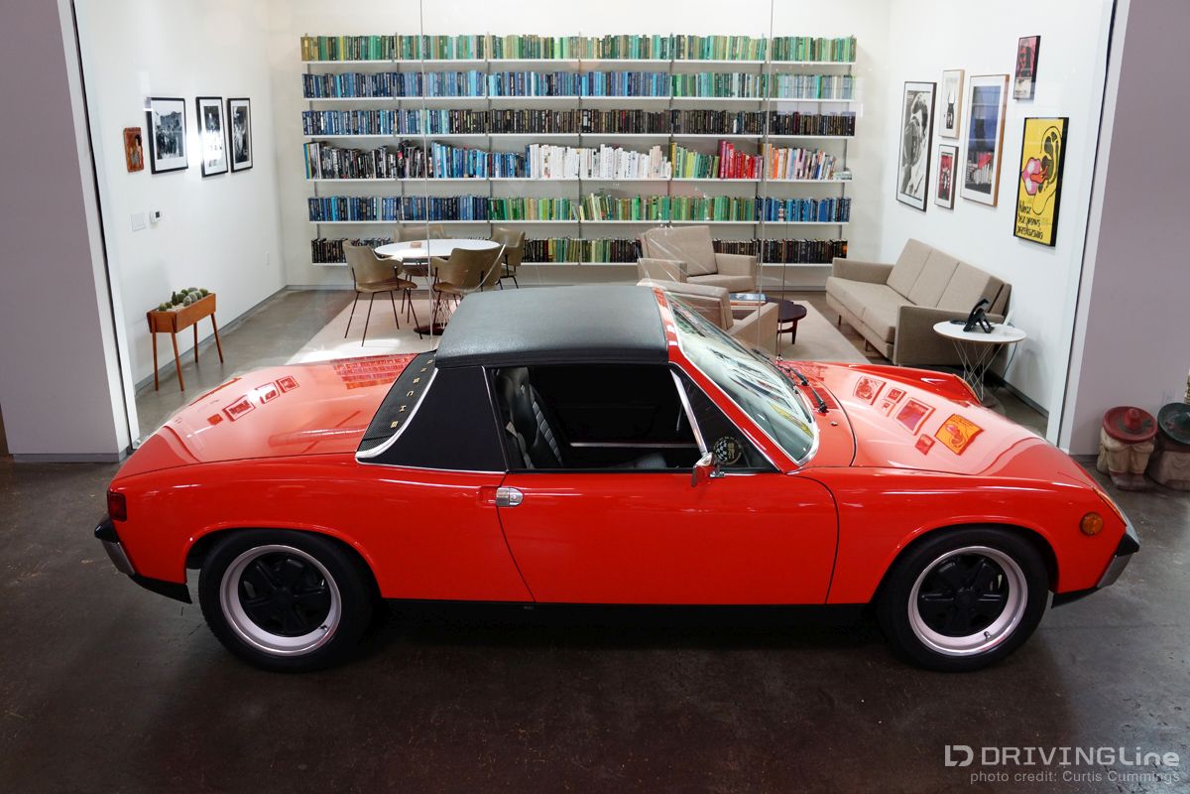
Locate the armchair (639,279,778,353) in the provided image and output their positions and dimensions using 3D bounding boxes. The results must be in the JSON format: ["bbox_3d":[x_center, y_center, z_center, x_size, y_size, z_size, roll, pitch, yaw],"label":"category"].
[{"bbox_3d":[0.762,-0.439,6.620,0.810,0.760,0.830,12,21,32],"label":"armchair"}]

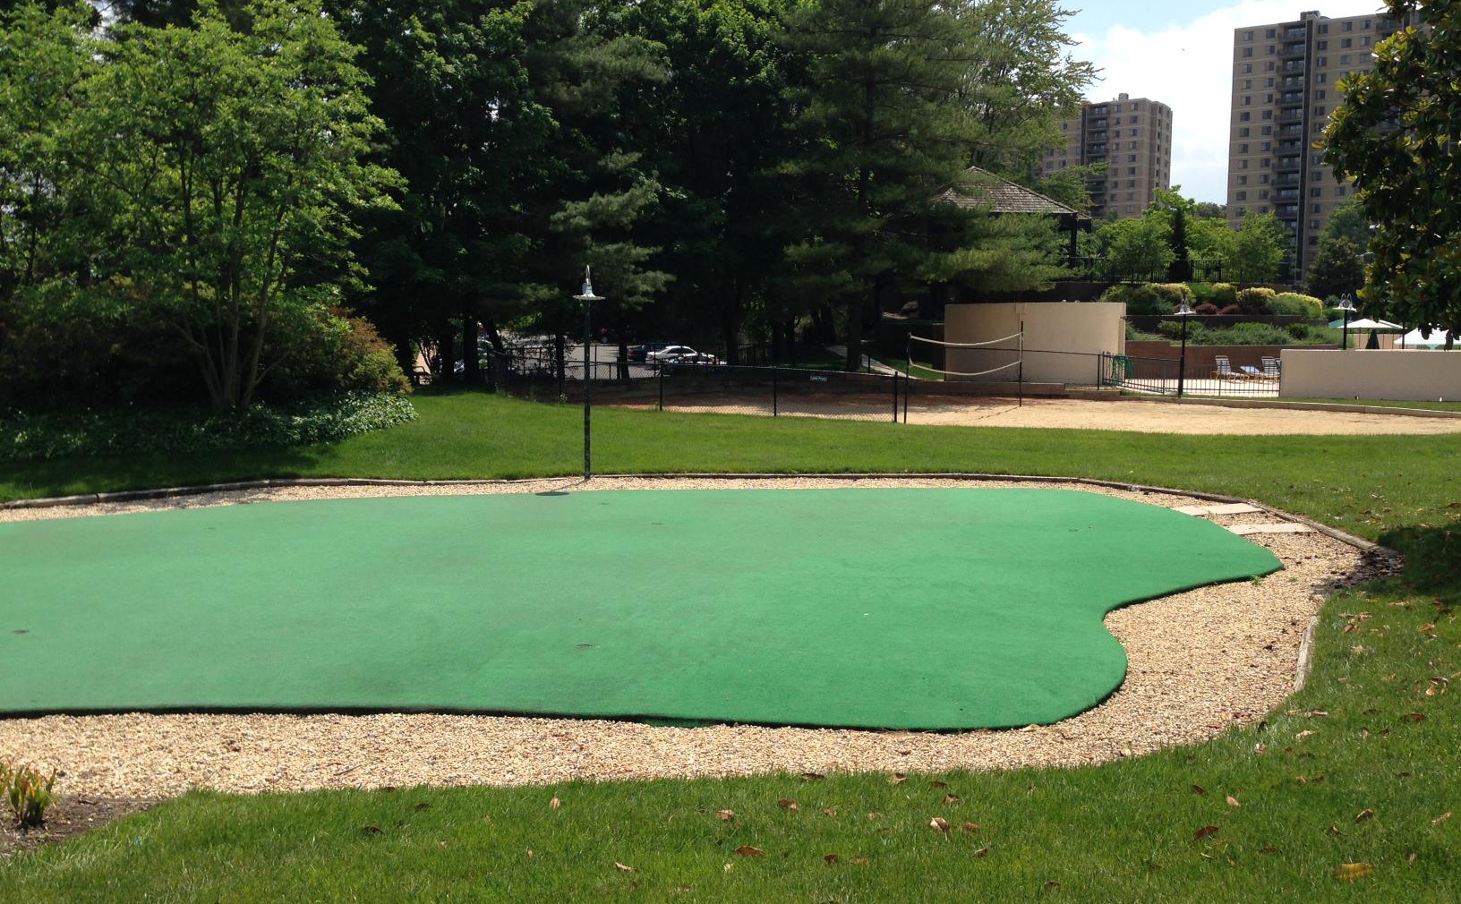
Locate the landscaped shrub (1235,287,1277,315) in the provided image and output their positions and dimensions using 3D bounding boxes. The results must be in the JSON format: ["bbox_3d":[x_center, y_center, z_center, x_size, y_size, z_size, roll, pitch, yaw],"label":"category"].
[{"bbox_3d":[23.424,-6.707,62.000,1.800,1.300,1.700,0,5,0],"label":"landscaped shrub"}]

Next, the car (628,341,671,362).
[{"bbox_3d":[-4.241,-6.321,90.000,4.700,1.500,1.850,-2,6,-19],"label":"car"}]

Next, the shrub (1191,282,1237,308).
[{"bbox_3d":[22.039,-7.130,63.500,2.000,1.250,1.750,0,5,0],"label":"shrub"}]

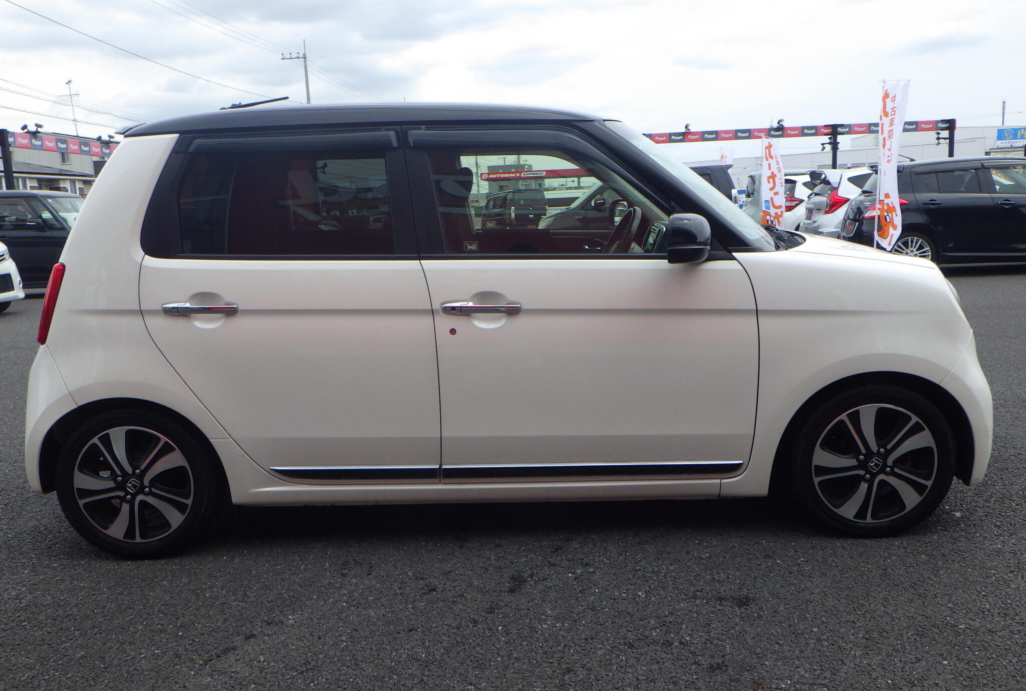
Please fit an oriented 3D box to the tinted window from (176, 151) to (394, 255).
[{"bbox_3d":[-0.748,-0.475,2.744,0.717,0.359,0.040,0,-2,1],"label":"tinted window"}]

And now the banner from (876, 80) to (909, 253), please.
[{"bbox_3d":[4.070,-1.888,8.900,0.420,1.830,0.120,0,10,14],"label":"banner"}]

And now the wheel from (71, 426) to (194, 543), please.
[{"bbox_3d":[-1.300,0.470,2.905,0.415,0.415,0.135,-2,10,1],"label":"wheel"}]

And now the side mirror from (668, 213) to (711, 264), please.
[{"bbox_3d":[0.550,-0.334,2.592,0.120,0.165,0.210,-2,10,1],"label":"side mirror"}]

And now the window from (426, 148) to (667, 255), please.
[{"bbox_3d":[0.128,-0.478,2.731,0.825,0.368,0.040,0,-2,1],"label":"window"}]

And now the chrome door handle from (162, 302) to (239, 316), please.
[{"bbox_3d":[-1.021,-0.119,2.715,0.247,0.041,0.050,0,10,1],"label":"chrome door handle"}]

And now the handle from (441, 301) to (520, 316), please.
[{"bbox_3d":[-0.102,-0.120,2.701,0.257,0.045,0.050,0,10,1],"label":"handle"}]

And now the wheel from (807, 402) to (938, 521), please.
[{"bbox_3d":[1.218,0.389,2.852,0.415,0.415,0.135,-2,10,1],"label":"wheel"}]

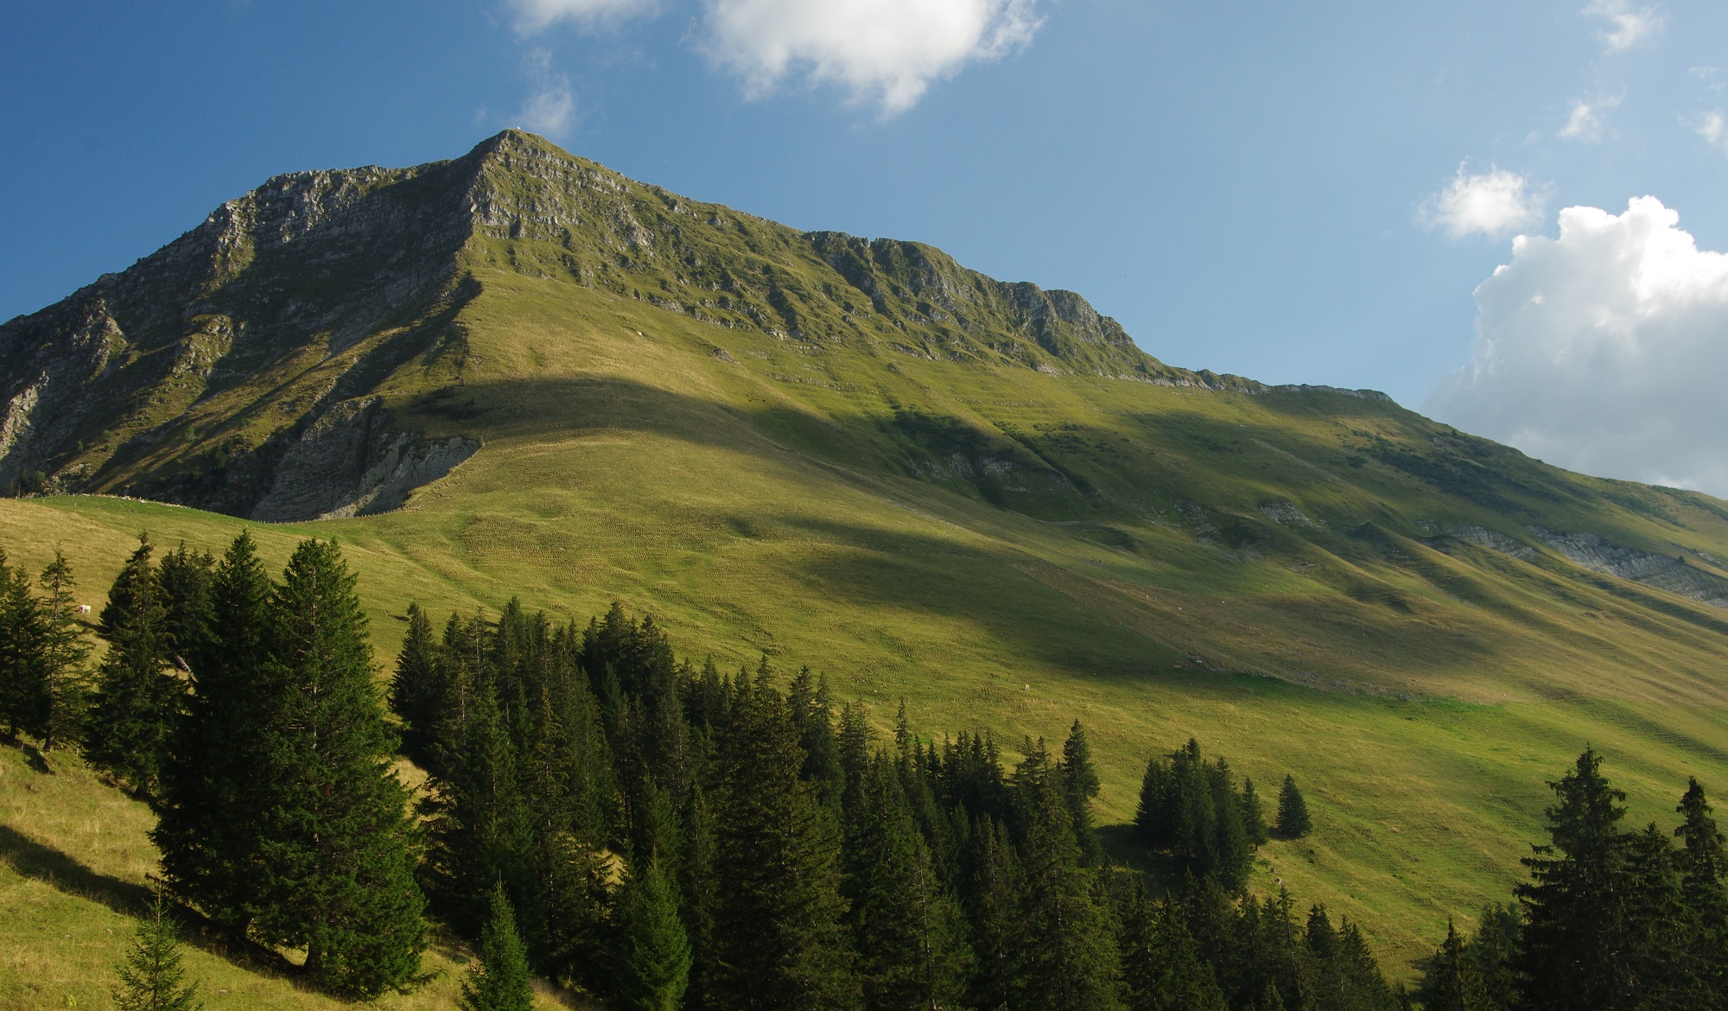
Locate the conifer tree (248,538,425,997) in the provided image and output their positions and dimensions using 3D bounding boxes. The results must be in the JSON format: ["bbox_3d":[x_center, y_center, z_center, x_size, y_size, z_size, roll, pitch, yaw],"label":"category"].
[{"bbox_3d":[-30.450,14.650,86.000,9.480,26.040,9.480,-4,-12,0],"label":"conifer tree"}]

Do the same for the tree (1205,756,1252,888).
[{"bbox_3d":[53.900,47.430,222.000,6.700,19.100,6.700,-4,-12,0],"label":"tree"}]

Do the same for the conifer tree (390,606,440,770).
[{"bbox_3d":[-49.000,19.100,162.000,5.880,17.160,5.880,-4,-12,0],"label":"conifer tree"}]

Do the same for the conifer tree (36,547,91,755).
[{"bbox_3d":[-85.960,15.460,160.000,5.230,21.690,5.230,-4,-12,0],"label":"conifer tree"}]

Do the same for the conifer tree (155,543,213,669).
[{"bbox_3d":[-91.480,13.590,200.000,7.080,17.300,7.080,-4,-12,0],"label":"conifer tree"}]

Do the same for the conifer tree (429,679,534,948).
[{"bbox_3d":[-29.800,23.690,115.000,7.650,20.380,7.650,-4,-12,0],"label":"conifer tree"}]

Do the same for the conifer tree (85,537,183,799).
[{"bbox_3d":[-63.660,14.060,130.000,7.680,22.870,7.680,-4,-12,0],"label":"conifer tree"}]

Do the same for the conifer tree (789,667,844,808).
[{"bbox_3d":[-6.260,29.890,185.000,6.890,19.420,6.890,-4,-12,0],"label":"conifer tree"}]

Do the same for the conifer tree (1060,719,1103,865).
[{"bbox_3d":[29.520,39.400,205.000,5.900,19.750,5.900,-4,-12,0],"label":"conifer tree"}]

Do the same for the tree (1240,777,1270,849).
[{"bbox_3d":[60.650,48.070,232.000,4.520,11.130,4.520,-4,-12,0],"label":"tree"}]

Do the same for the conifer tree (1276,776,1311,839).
[{"bbox_3d":[67.660,47.620,235.000,5.790,10.010,5.790,-4,-12,0],"label":"conifer tree"}]

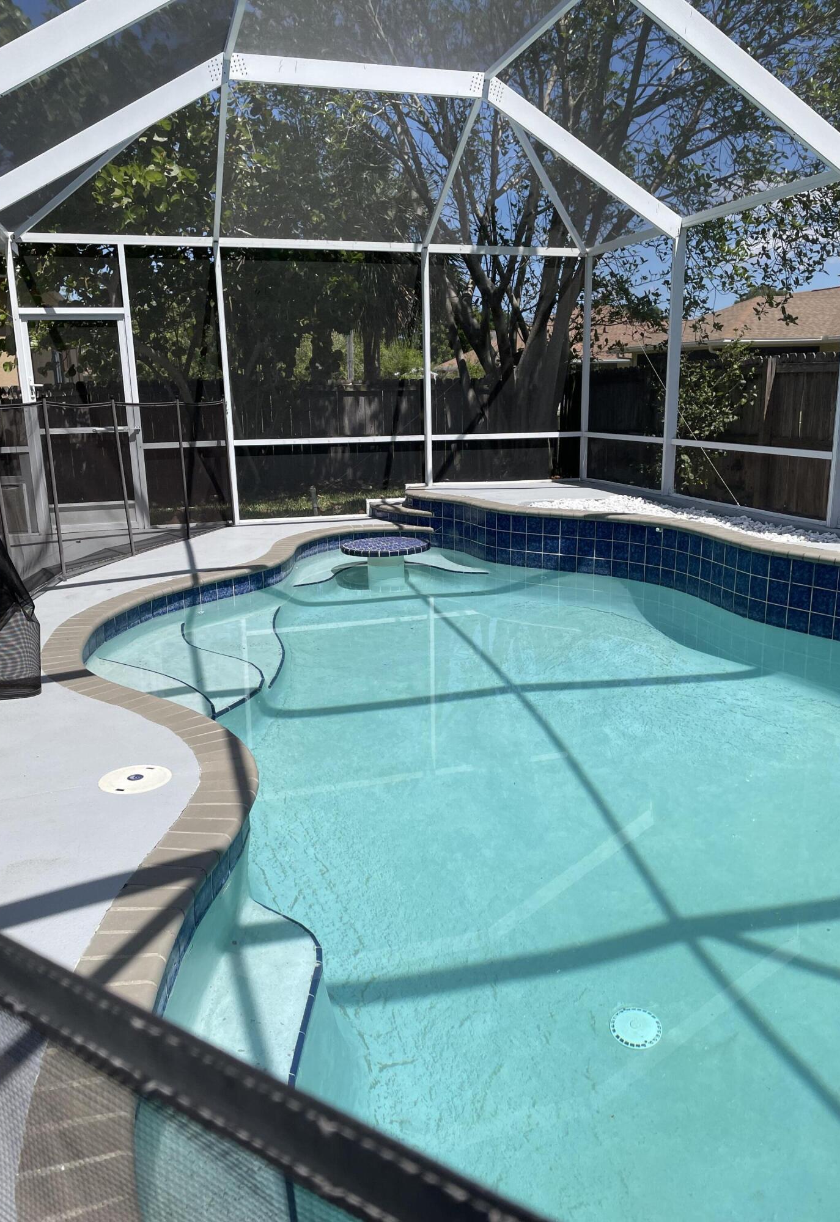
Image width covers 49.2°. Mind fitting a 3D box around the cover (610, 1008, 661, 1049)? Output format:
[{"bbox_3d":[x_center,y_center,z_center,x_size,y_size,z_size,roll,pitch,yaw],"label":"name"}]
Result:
[{"bbox_3d":[0.845,1.630,3.586,0.202,0.025,0.206,2,14,14],"label":"cover"}]

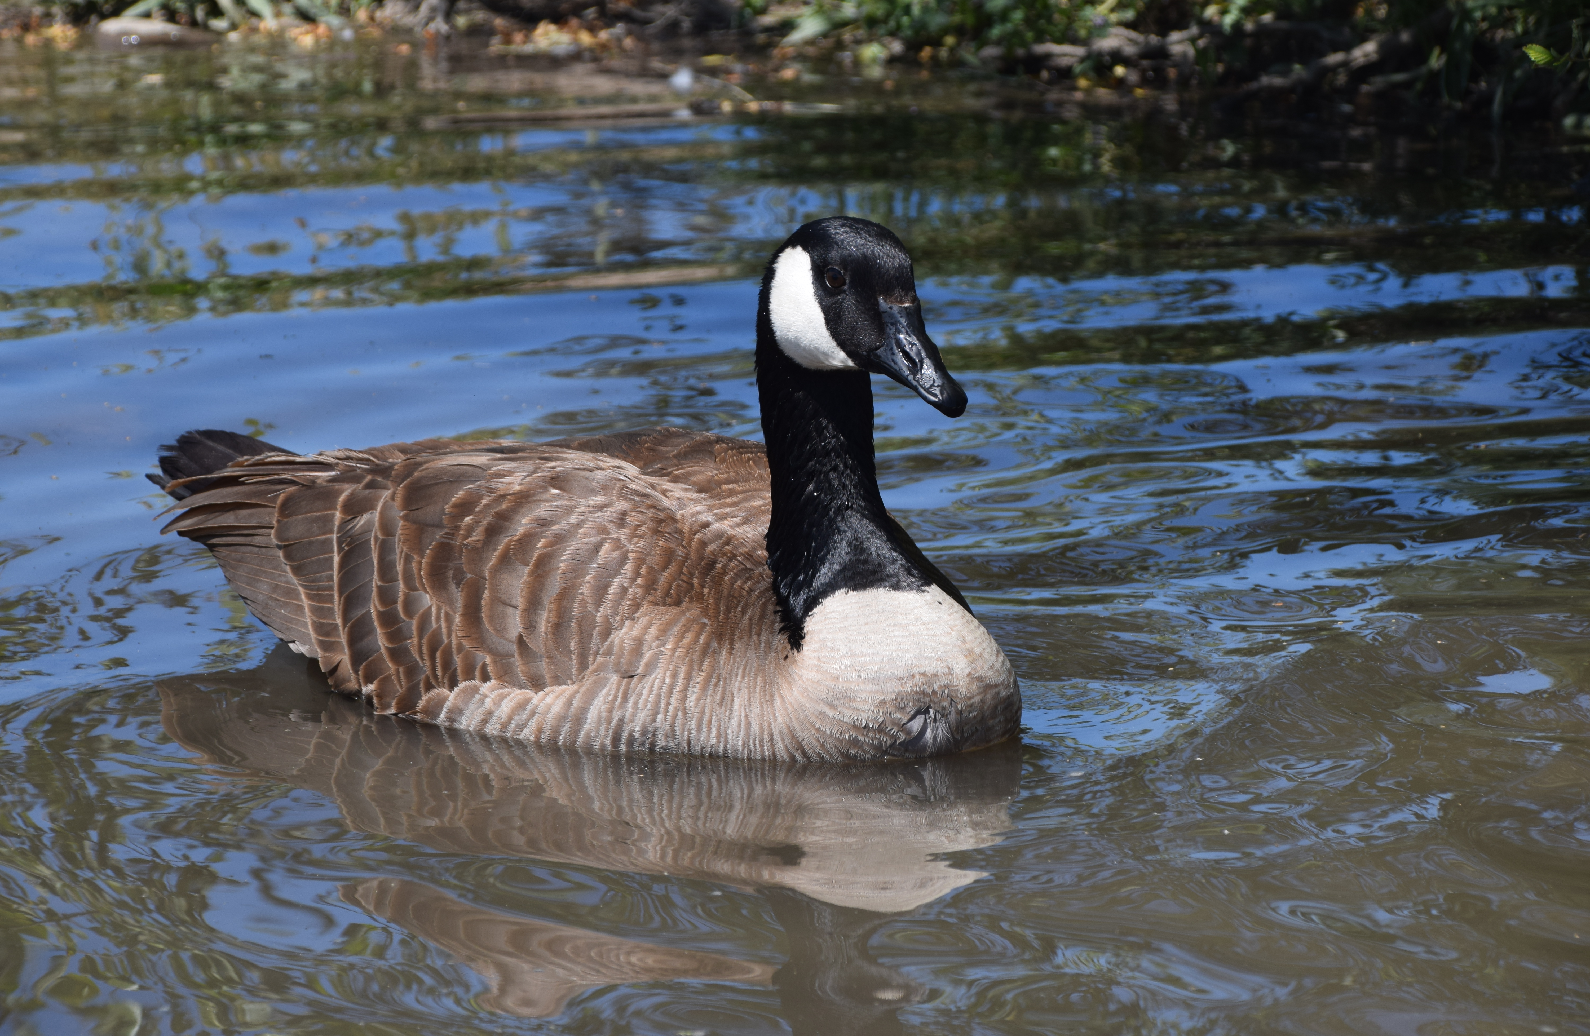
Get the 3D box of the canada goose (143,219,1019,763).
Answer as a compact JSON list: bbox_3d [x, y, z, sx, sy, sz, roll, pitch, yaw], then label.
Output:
[{"bbox_3d":[-0.144,-0.030,3.975,0.645,0.355,0.270,10,15,41],"label":"canada goose"}]

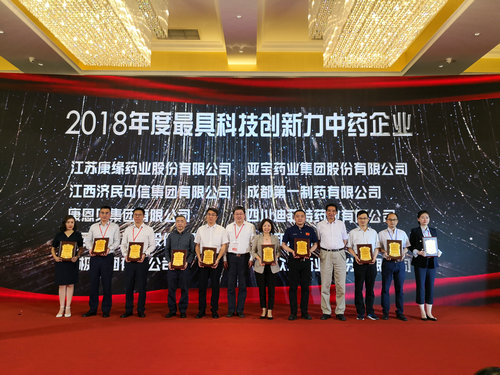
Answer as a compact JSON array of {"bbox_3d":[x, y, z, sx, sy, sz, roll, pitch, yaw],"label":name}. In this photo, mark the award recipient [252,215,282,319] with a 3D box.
[{"bbox_3d":[0.266,1.300,6.277,0.459,1.568,0.370,0,-8,0],"label":"award recipient"}]

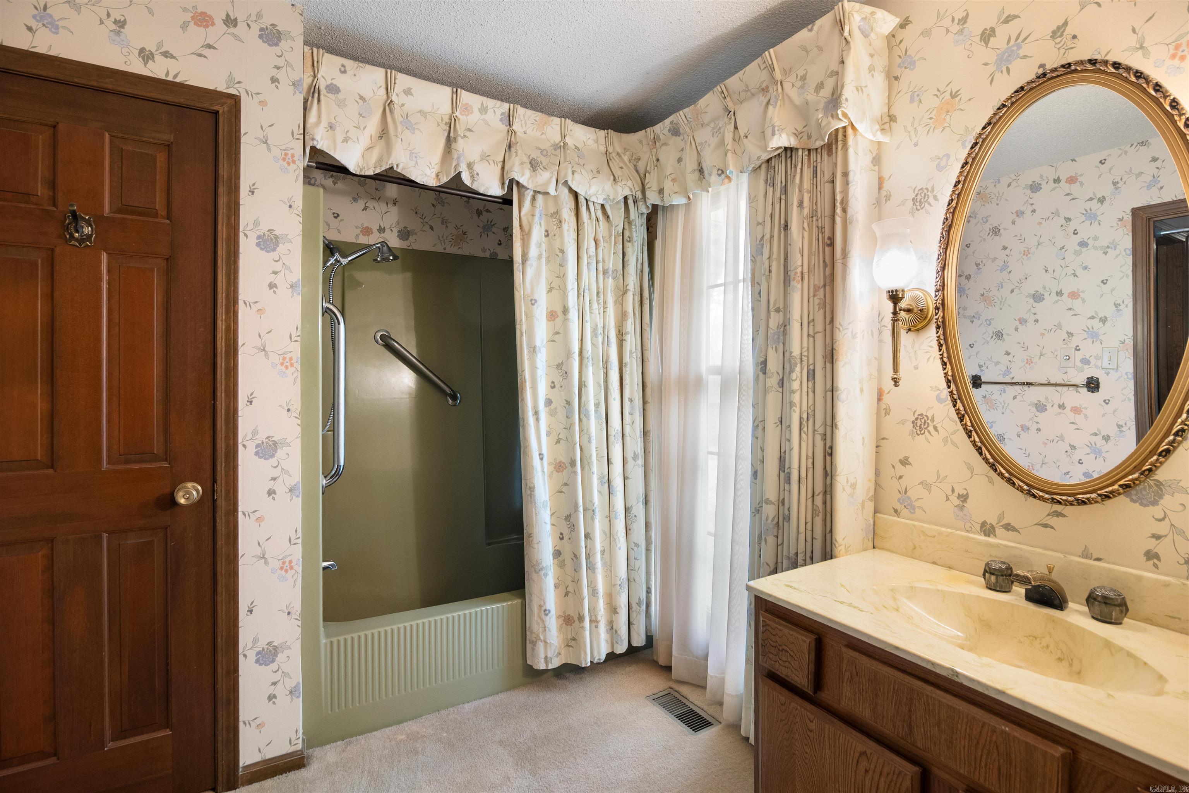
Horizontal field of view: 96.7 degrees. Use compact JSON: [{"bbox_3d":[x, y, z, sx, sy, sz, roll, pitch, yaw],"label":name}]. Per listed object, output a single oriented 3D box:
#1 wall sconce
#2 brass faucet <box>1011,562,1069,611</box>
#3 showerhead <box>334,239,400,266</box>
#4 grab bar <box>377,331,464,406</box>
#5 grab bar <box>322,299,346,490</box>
[{"bbox_3d":[0.846,-0.255,1.470,0.150,0.460,0.124,0,0,-29],"label":"wall sconce"},{"bbox_3d":[0.960,0.416,1.147,0.155,0.090,0.068,0,0,-29],"label":"brass faucet"},{"bbox_3d":[-0.941,-0.601,2.220,0.230,0.112,0.100,0,0,-29],"label":"showerhead"},{"bbox_3d":[-0.860,-0.137,2.617,0.532,0.076,0.077,45,-20,-21],"label":"grab bar"},{"bbox_3d":[-0.902,-0.001,1.838,0.077,0.700,0.076,0,0,-29],"label":"grab bar"}]

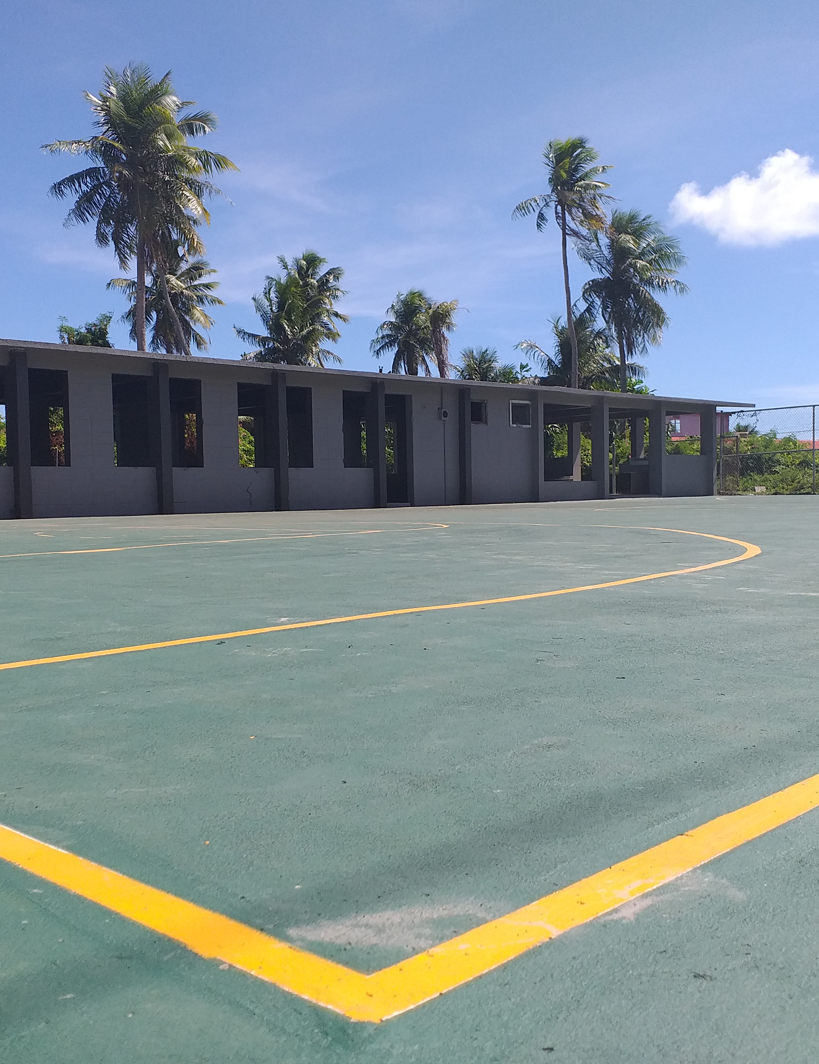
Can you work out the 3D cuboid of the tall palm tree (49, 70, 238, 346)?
[{"bbox_3d":[-9.321,-8.590,37.158,6.600,15.341,6.400,-1,2,0],"label":"tall palm tree"}]

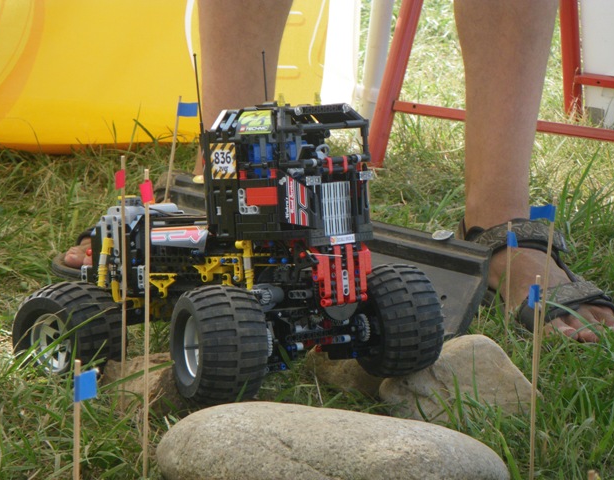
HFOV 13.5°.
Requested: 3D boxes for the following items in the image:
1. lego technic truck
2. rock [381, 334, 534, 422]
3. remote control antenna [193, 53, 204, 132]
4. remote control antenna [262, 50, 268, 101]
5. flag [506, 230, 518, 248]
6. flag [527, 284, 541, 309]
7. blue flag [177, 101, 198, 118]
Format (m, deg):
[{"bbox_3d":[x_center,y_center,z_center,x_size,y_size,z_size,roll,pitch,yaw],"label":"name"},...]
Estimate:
[{"bbox_3d":[-0.073,0.004,2.446,0.333,0.259,0.250,0,5,45],"label":"lego technic truck"},{"bbox_3d":[0.139,0.130,2.430,0.136,0.072,0.105,-1,9,-6],"label":"rock"},{"bbox_3d":[-0.102,-0.139,2.430,0.005,0.076,0.005,-5,3,0],"label":"remote control antenna"},{"bbox_3d":[-0.038,-0.146,2.490,0.005,0.075,0.005,-1,5,45],"label":"remote control antenna"},{"bbox_3d":[0.206,-0.001,2.600,0.004,0.015,0.017,-4,11,-41],"label":"flag"},{"bbox_3d":[0.186,0.046,2.120,0.004,0.016,0.019,8,10,36],"label":"flag"},{"bbox_3d":[-0.130,-0.142,2.820,0.021,0.015,0.004,6,8,0],"label":"blue flag"}]

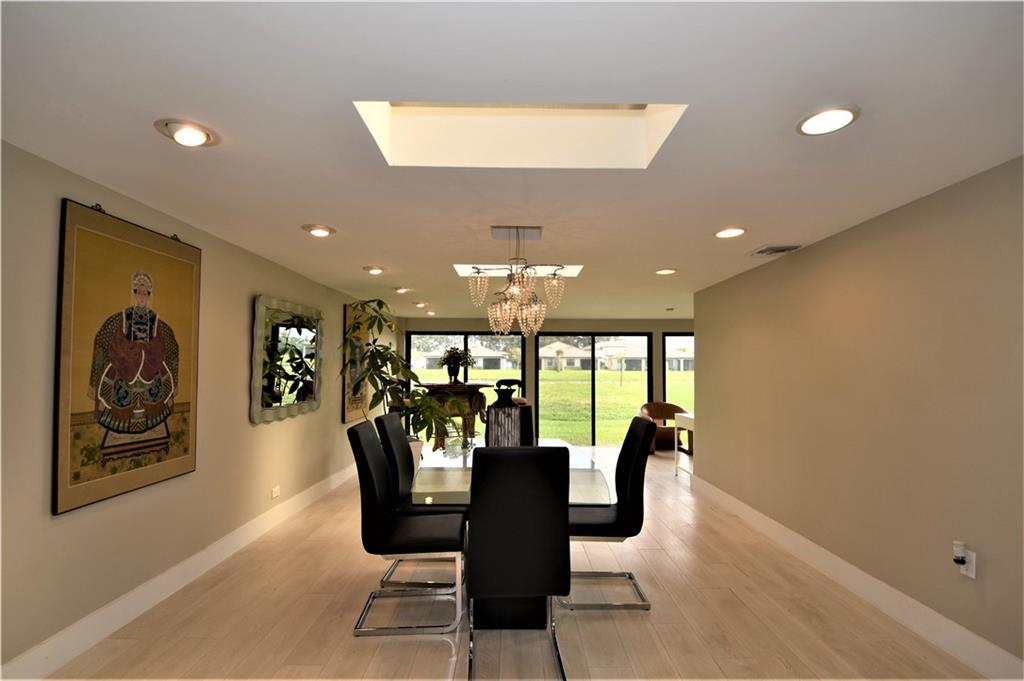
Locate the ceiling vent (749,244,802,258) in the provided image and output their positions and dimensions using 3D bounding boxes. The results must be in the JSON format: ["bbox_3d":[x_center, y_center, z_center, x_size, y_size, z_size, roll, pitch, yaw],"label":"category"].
[{"bbox_3d":[1.993,-0.676,3.230,0.270,0.025,0.280,0,-3,1],"label":"ceiling vent"}]

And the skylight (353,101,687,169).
[{"bbox_3d":[0.028,-0.938,1.703,1.155,0.280,0.470,0,-4,0],"label":"skylight"}]

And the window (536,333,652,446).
[{"bbox_3d":[1.531,0.898,7.880,2.150,2.110,0.100,0,-4,0],"label":"window"}]

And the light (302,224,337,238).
[{"bbox_3d":[-1.289,-0.729,2.840,0.220,0.040,0.220,0,-4,0],"label":"light"}]

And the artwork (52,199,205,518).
[{"bbox_3d":[-2.066,0.099,2.366,0.040,1.430,0.890,0,-4,0],"label":"artwork"}]

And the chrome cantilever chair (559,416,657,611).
[{"bbox_3d":[0.554,1.036,2.700,0.620,1.075,0.440,0,-4,0],"label":"chrome cantilever chair"}]

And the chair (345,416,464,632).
[{"bbox_3d":[-0.550,1.014,2.421,0.610,1.060,0.430,1,-3,-4],"label":"chair"}]

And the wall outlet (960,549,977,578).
[{"bbox_3d":[2.174,1.067,2.030,0.015,0.116,0.072,0,-3,1],"label":"wall outlet"}]

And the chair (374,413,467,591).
[{"bbox_3d":[-0.565,1.046,2.921,0.610,1.060,0.430,1,-3,-4],"label":"chair"}]

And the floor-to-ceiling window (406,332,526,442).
[{"bbox_3d":[-0.822,0.858,7.700,2.140,2.020,0.100,0,-3,1],"label":"floor-to-ceiling window"}]

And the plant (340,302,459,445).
[{"bbox_3d":[-1.230,0.622,4.770,1.180,2.143,1.050,0,-3,1],"label":"plant"}]

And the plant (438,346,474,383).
[{"bbox_3d":[-0.981,0.442,7.591,0.600,0.660,0.600,0,-4,0],"label":"plant"}]

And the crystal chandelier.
[{"bbox_3d":[0.030,-0.380,2.840,0.630,0.670,0.570,0,-3,1],"label":"crystal chandelier"}]

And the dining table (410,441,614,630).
[{"bbox_3d":[-0.017,1.209,2.889,1.100,0.750,1.930,0,-4,0],"label":"dining table"}]

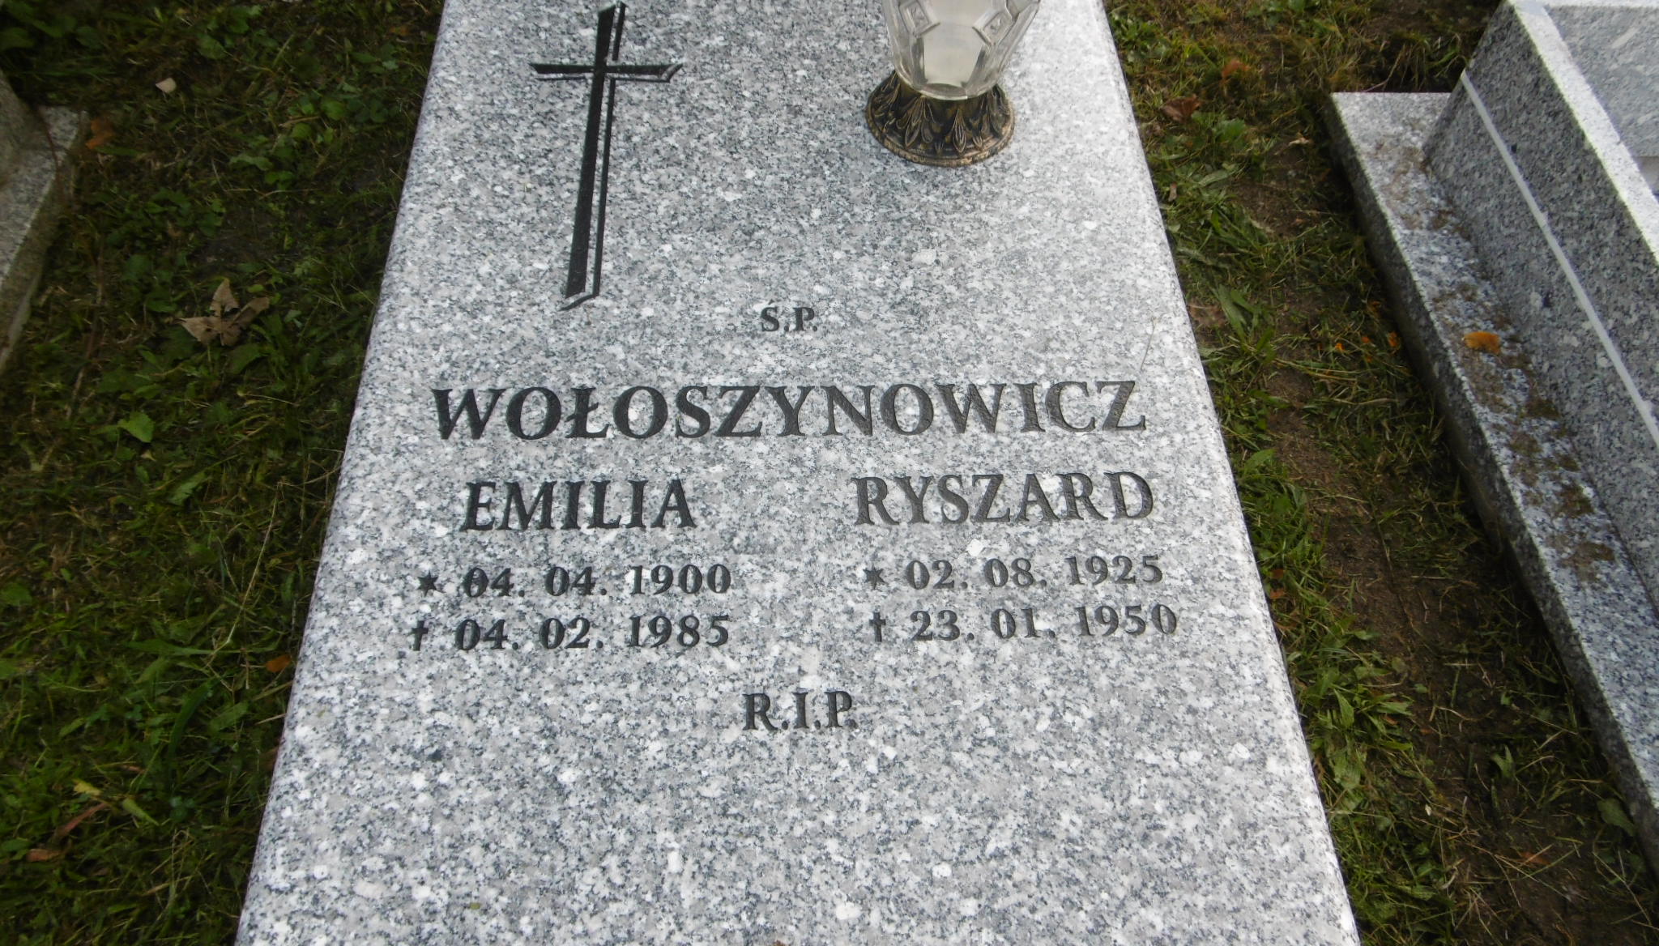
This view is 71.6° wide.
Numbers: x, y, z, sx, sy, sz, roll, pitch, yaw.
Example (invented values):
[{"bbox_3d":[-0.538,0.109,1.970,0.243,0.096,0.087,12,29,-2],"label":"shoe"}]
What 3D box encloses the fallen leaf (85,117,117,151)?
[{"bbox_3d":[-1.079,-0.503,1.703,0.036,0.015,0.064,16,57,8],"label":"fallen leaf"}]

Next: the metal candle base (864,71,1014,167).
[{"bbox_3d":[0.125,-0.418,1.259,0.166,0.064,0.166,-1,57,-3],"label":"metal candle base"}]

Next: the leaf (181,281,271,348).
[{"bbox_3d":[-0.796,-0.208,1.518,0.108,0.030,0.095,-1,57,-3],"label":"leaf"}]

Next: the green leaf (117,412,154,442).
[{"bbox_3d":[-0.861,-0.057,1.427,0.039,0.014,0.041,-1,57,-3],"label":"green leaf"}]

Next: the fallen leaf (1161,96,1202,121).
[{"bbox_3d":[0.559,-0.579,1.827,0.060,0.022,0.052,-1,57,-3],"label":"fallen leaf"}]

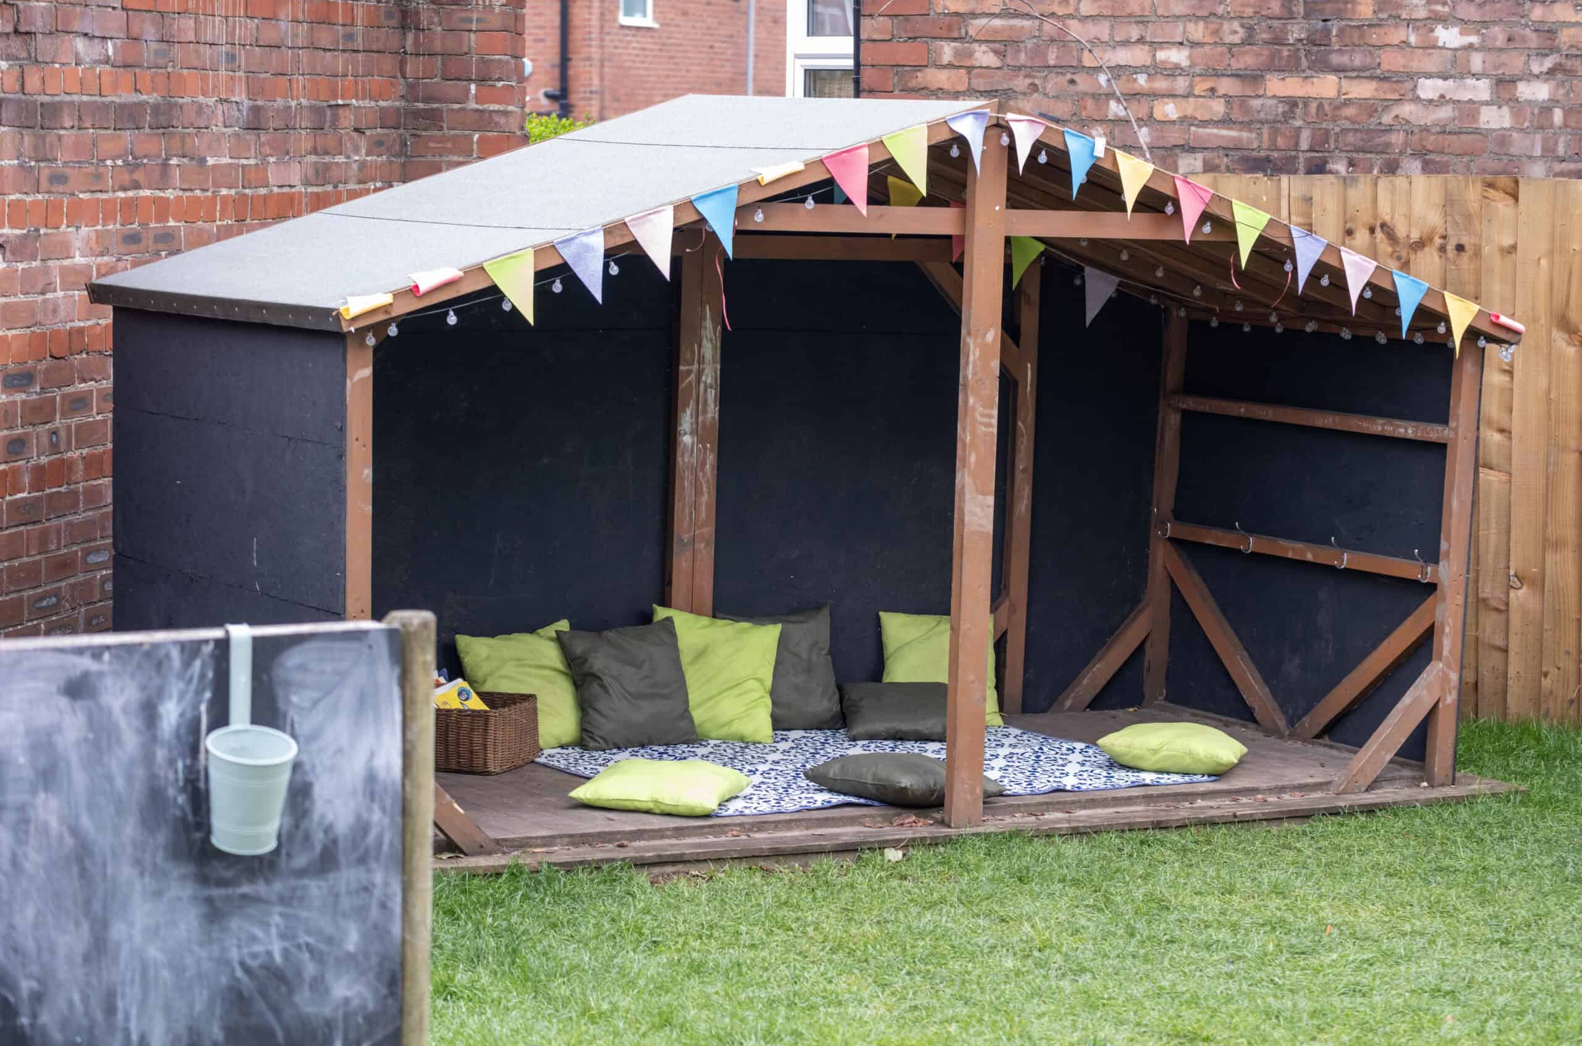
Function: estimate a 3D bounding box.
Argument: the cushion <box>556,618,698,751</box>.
[{"bbox_3d":[-0.430,0.429,9.672,0.340,0.342,0.110,-3,-21,-26],"label":"cushion"}]

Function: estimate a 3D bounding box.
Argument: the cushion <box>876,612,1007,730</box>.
[{"bbox_3d":[0.422,0.409,10.212,0.336,0.334,0.110,1,-22,-16],"label":"cushion"}]

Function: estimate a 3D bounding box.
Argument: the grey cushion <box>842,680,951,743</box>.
[{"bbox_3d":[0.304,0.520,10.033,0.341,0.095,0.304,1,21,-10],"label":"grey cushion"}]

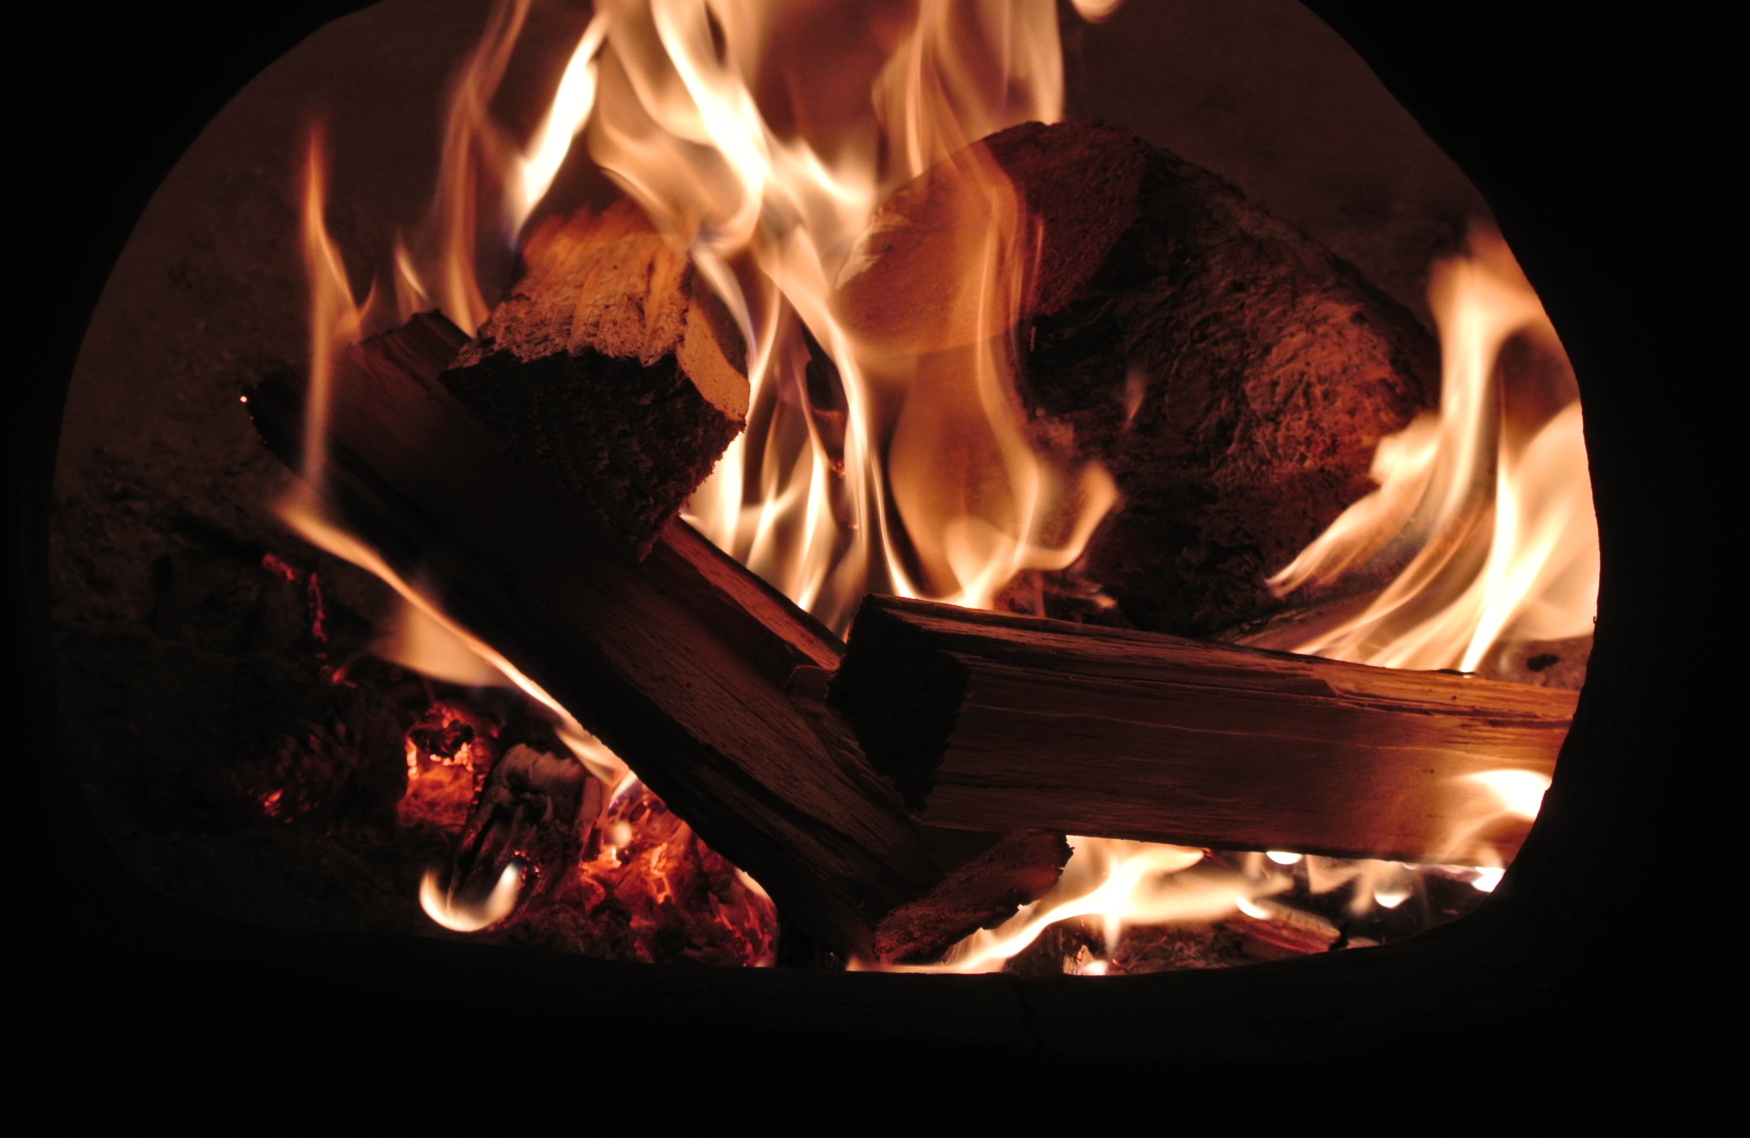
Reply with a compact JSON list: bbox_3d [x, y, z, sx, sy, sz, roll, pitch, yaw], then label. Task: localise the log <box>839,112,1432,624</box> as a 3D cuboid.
[{"bbox_3d":[0.090,-0.069,1.372,0.119,0.151,0.095,-7,47,56],"label":"log"}]

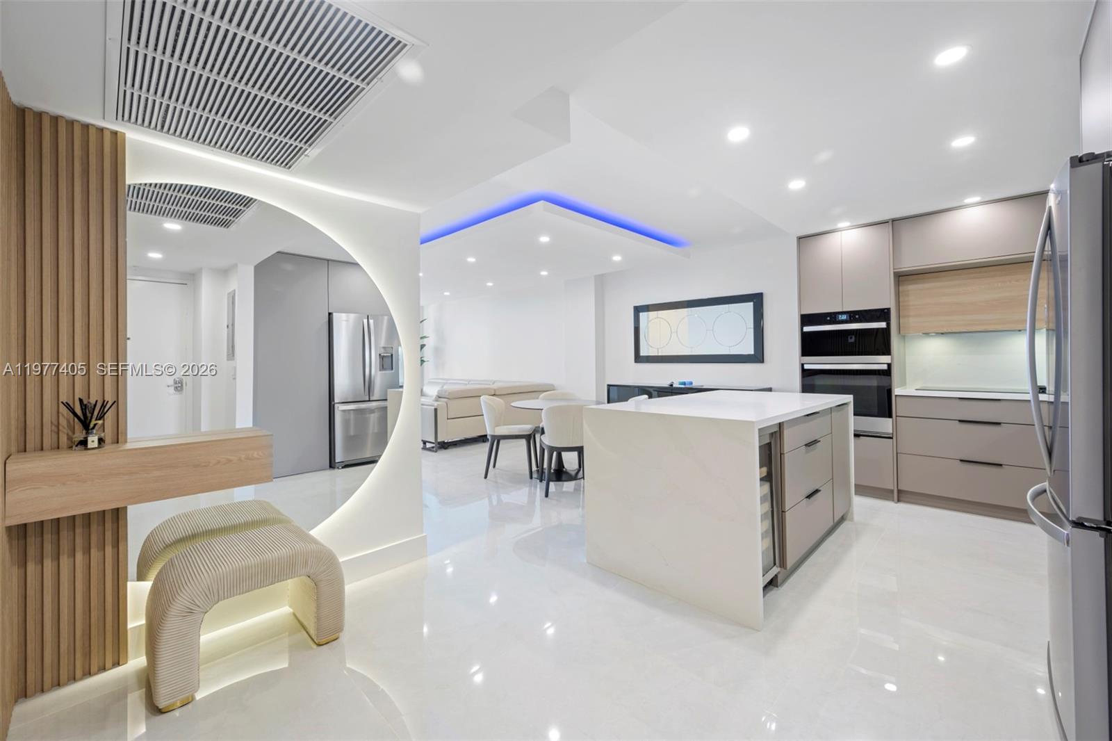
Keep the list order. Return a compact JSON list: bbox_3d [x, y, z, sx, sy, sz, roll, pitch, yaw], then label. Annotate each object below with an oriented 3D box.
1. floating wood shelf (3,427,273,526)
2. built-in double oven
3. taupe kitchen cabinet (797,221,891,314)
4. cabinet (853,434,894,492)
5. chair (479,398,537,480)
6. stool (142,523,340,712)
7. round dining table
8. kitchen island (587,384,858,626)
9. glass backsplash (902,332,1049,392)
[{"bbox_3d":[-1.561,0.388,1.703,0.220,0.203,0.727,0,0,45],"label":"floating wood shelf"},{"bbox_3d":[2.751,0.005,4.035,0.682,1.059,0.600,0,0,45],"label":"built-in double oven"},{"bbox_3d":[2.749,-0.885,4.049,0.692,0.725,0.585,0,0,45],"label":"taupe kitchen cabinet"},{"bbox_3d":[2.772,0.773,4.049,0.684,0.450,0.585,0,0,45],"label":"cabinet"},{"bbox_3d":[-0.516,0.713,4.756,0.580,0.840,0.530,-1,0,6],"label":"chair"},{"bbox_3d":[-1.284,0.939,1.798,0.442,0.420,0.618,0,0,45],"label":"stool"},{"bbox_3d":[0.034,0.749,4.662,1.050,0.756,1.050,-1,0,0],"label":"round dining table"},{"bbox_3d":[1.178,0.662,2.865,0.989,0.914,1.859,0,0,45],"label":"kitchen island"},{"bbox_3d":[3.565,-0.076,3.643,0.970,0.477,0.015,0,0,45],"label":"glass backsplash"}]

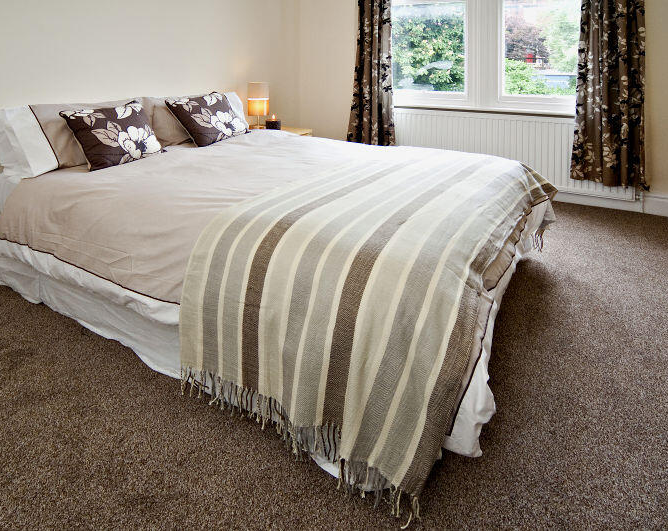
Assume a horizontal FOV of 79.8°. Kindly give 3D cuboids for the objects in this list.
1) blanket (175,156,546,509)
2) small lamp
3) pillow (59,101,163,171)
[{"bbox_3d":[0.330,-0.080,1.720,0.980,0.550,1.750,12,26,26],"label":"blanket"},{"bbox_3d":[-0.645,-1.354,3.380,0.185,0.390,0.185,0,23,0],"label":"small lamp"},{"bbox_3d":[-1.224,-0.745,2.234,0.150,0.430,0.460,-37,-1,36],"label":"pillow"}]

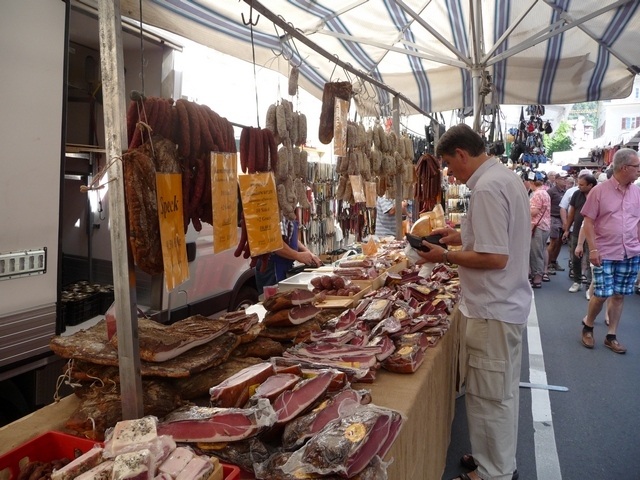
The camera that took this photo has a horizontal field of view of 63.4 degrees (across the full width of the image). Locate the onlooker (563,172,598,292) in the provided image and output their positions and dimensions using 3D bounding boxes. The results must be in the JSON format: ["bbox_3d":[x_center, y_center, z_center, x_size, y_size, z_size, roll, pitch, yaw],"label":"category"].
[{"bbox_3d":[3.489,-0.137,7.000,0.470,1.620,0.360,6,9,40],"label":"onlooker"}]

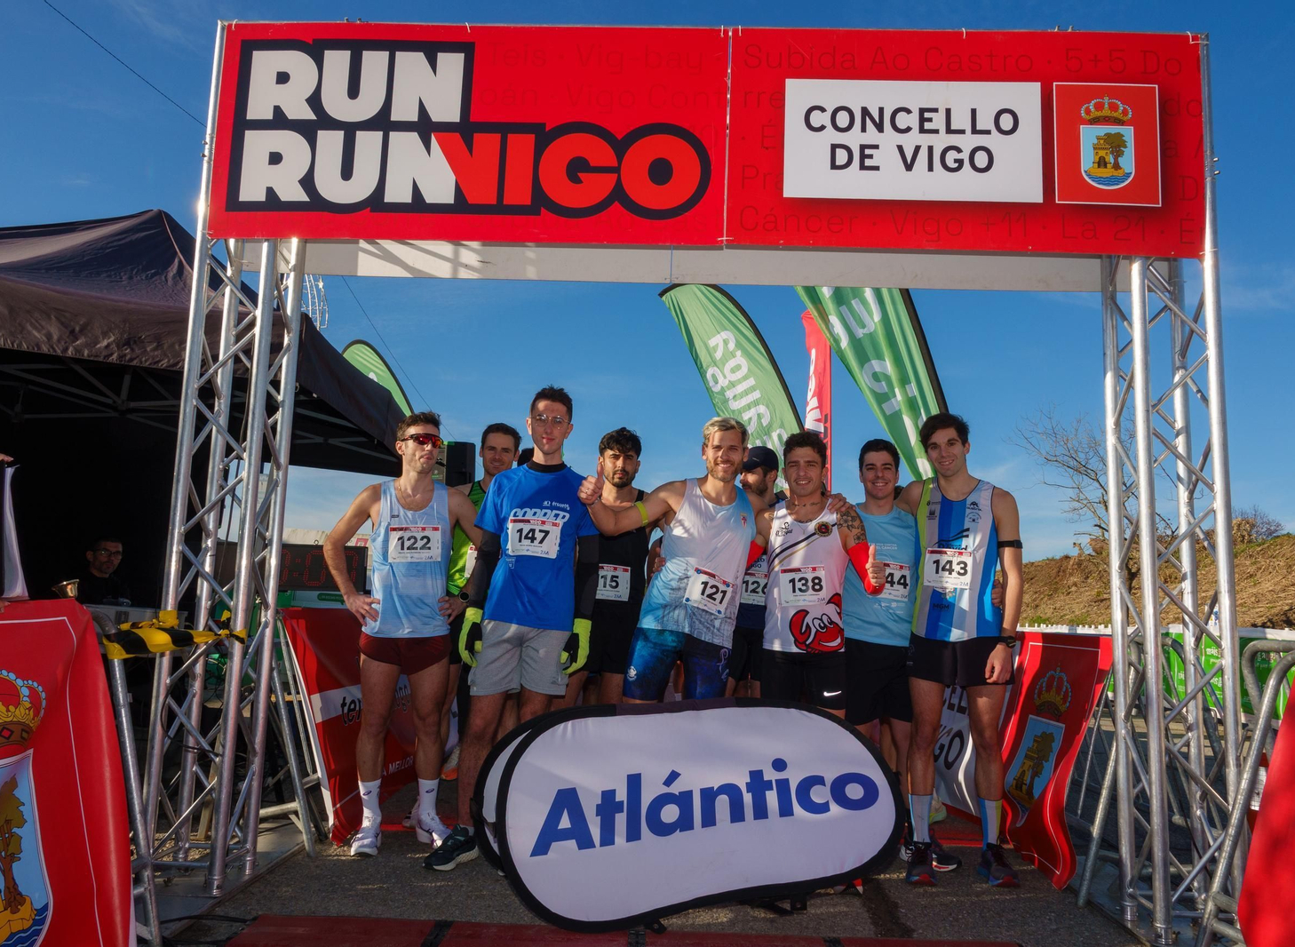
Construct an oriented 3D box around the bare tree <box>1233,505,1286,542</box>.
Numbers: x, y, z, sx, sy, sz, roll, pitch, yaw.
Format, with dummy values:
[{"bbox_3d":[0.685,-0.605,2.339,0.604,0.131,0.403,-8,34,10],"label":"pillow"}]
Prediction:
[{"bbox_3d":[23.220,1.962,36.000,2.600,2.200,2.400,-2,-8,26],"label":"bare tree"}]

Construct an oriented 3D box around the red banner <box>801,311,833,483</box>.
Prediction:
[{"bbox_3d":[1.561,-0.026,8.675,0.420,3.000,0.200,1,-7,5],"label":"red banner"}]

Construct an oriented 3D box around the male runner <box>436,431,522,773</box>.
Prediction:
[{"bbox_3d":[-0.751,0.677,4.448,0.520,1.790,0.380,2,-7,-6],"label":"male runner"}]

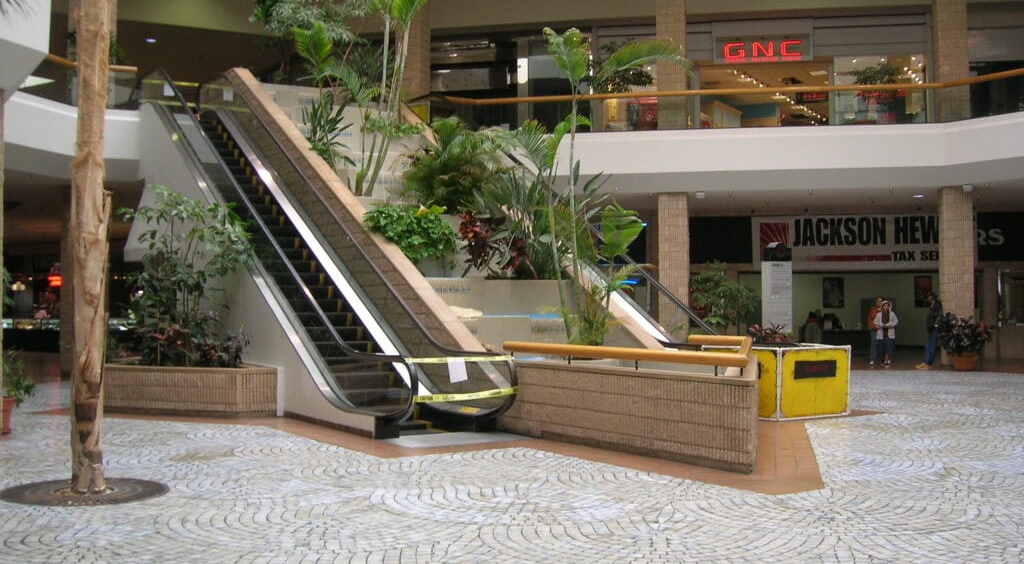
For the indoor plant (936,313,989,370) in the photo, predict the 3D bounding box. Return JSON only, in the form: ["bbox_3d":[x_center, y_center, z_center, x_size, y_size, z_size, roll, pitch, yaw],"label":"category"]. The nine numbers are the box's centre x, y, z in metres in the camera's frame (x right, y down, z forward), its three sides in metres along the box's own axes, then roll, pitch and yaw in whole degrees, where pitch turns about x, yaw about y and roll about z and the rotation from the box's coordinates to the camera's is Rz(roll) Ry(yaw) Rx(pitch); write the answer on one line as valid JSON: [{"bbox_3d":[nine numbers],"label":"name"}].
[{"bbox_3d":[10.133,1.335,23.900,1.150,1.300,1.100,0,-1,12],"label":"indoor plant"}]

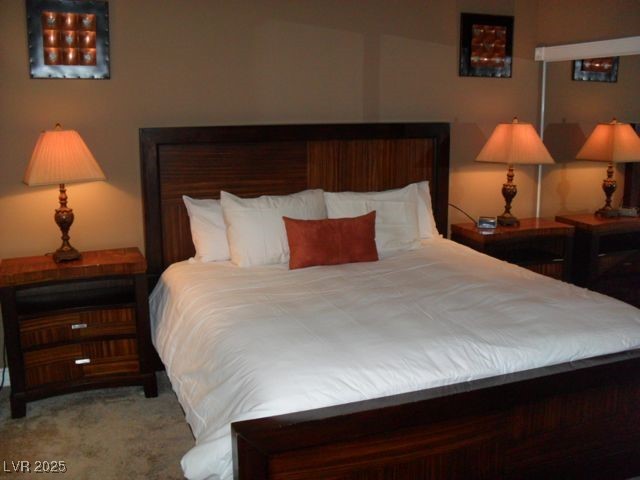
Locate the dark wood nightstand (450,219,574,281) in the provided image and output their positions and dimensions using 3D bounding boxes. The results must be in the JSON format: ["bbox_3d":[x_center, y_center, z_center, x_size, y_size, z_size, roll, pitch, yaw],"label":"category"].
[{"bbox_3d":[1.309,0.277,4.481,0.720,0.750,0.400,-5,12,-20],"label":"dark wood nightstand"}]

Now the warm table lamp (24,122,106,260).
[{"bbox_3d":[-1.367,-0.250,3.498,0.385,0.738,0.365,-5,12,-20],"label":"warm table lamp"}]

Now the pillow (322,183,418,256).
[{"bbox_3d":[0.317,-0.116,4.012,0.630,0.430,0.160,-6,-8,-23],"label":"pillow"}]

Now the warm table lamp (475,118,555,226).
[{"bbox_3d":[1.309,-0.455,4.386,0.380,0.724,0.365,-5,12,-20],"label":"warm table lamp"}]

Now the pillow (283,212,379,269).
[{"bbox_3d":[0.078,-0.001,3.702,0.540,0.280,0.120,-5,-10,-20],"label":"pillow"}]

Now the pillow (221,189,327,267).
[{"bbox_3d":[-0.249,-0.066,3.748,0.615,0.440,0.170,-5,-8,-20],"label":"pillow"}]

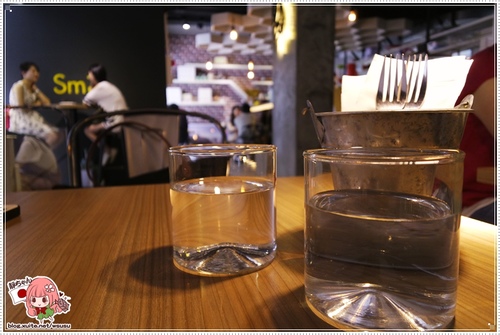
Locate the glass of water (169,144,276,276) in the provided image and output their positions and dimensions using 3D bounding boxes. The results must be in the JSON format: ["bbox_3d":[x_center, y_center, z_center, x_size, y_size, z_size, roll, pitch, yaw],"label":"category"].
[{"bbox_3d":[-0.020,0.028,0.266,0.083,0.086,0.083,-1,7,0],"label":"glass of water"}]

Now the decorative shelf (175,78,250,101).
[{"bbox_3d":[-0.758,-1.488,6.410,1.500,0.410,0.250,-3,8,-14],"label":"decorative shelf"}]

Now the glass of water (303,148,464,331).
[{"bbox_3d":[0.074,0.035,0.196,0.083,0.086,0.083,-1,7,0],"label":"glass of water"}]

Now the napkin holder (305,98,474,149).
[{"bbox_3d":[0.146,-0.006,0.347,0.165,0.125,0.105,-1,7,0],"label":"napkin holder"}]

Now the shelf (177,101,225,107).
[{"bbox_3d":[-0.939,-1.222,6.394,1.000,0.085,0.250,-3,8,-14],"label":"shelf"}]

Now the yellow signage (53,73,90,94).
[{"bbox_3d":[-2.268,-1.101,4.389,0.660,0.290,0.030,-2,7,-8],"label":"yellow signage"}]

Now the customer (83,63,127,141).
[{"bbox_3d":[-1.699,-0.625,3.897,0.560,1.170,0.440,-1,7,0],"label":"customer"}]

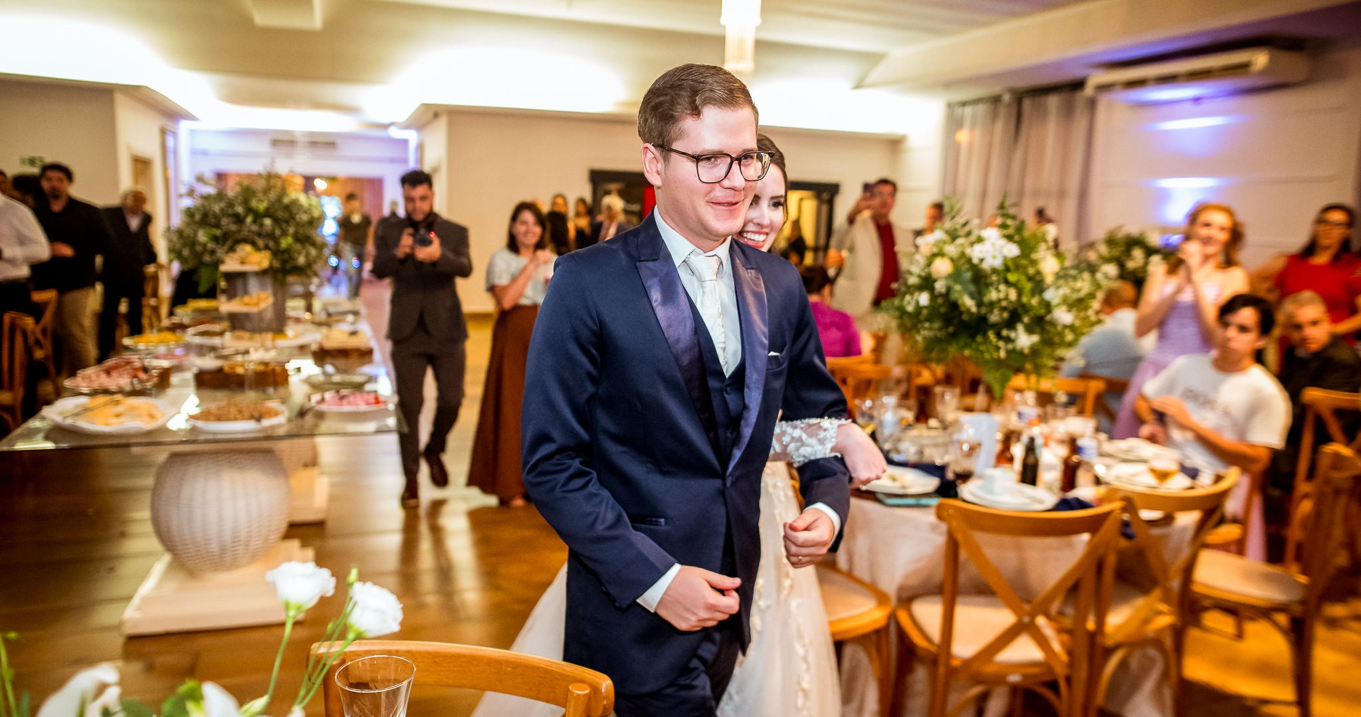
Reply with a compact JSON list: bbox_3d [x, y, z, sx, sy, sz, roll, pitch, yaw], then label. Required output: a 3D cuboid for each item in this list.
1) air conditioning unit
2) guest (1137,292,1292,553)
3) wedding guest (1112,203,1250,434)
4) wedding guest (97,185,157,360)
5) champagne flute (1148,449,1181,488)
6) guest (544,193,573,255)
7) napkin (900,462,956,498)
[{"bbox_3d":[4.345,-2.381,7.688,0.600,0.210,1.650,-1,10,-21],"label":"air conditioning unit"},{"bbox_3d":[1.885,0.442,3.401,0.743,1.346,0.544,-3,11,-31],"label":"guest"},{"bbox_3d":[2.390,0.165,4.101,0.680,1.720,0.600,8,11,30],"label":"wedding guest"},{"bbox_3d":[-4.778,-0.672,7.926,0.530,1.603,0.360,-4,11,-33],"label":"wedding guest"},{"bbox_3d":[1.482,0.354,2.765,0.092,0.160,0.092,-1,10,-21],"label":"champagne flute"},{"bbox_3d":[-1.169,-0.735,8.916,0.455,1.663,0.297,1,9,-6],"label":"guest"},{"bbox_3d":[0.797,0.377,2.855,0.139,0.050,0.277,1,9,-9],"label":"napkin"}]

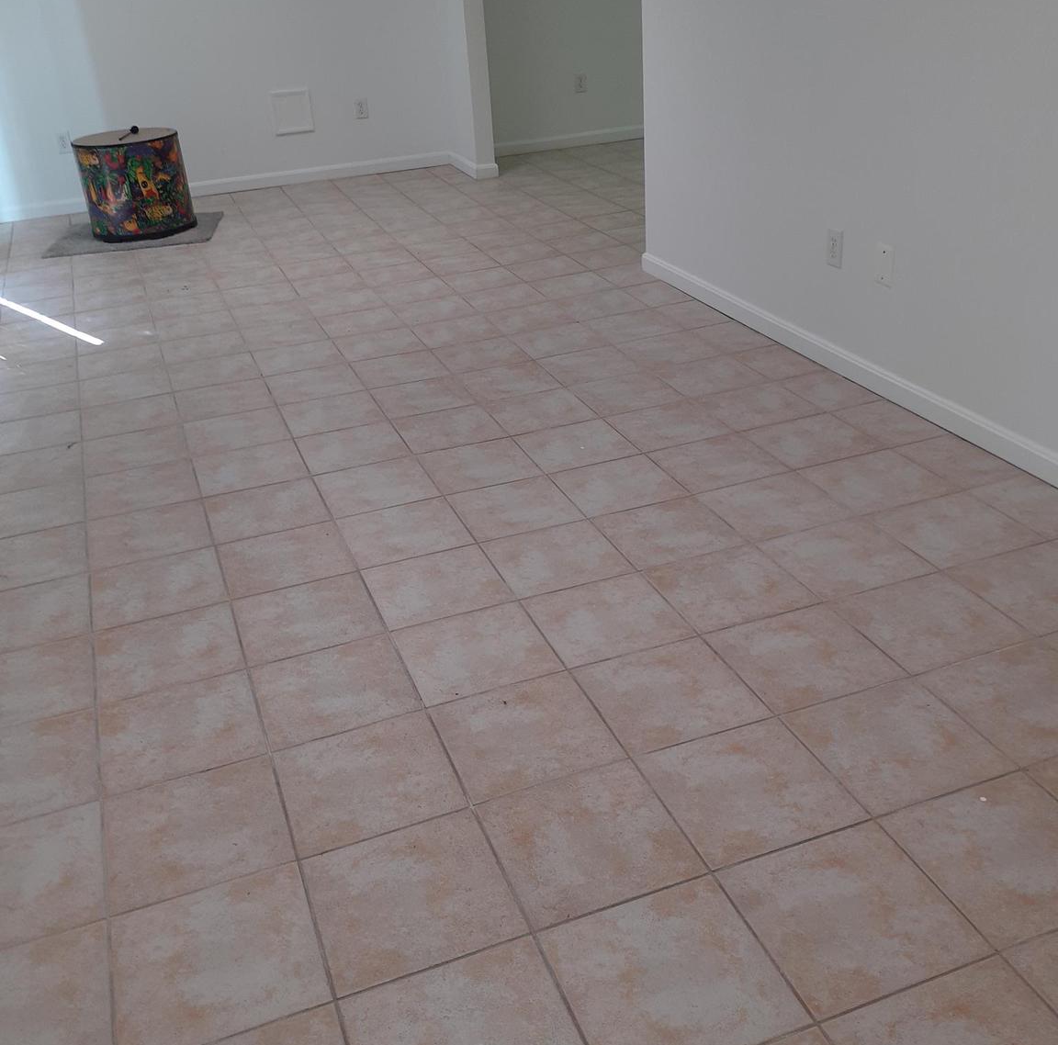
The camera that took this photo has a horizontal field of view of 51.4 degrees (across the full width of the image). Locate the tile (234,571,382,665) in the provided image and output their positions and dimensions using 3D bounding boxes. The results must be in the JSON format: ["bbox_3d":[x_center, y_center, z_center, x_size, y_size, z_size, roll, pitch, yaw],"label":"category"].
[{"bbox_3d":[-0.505,0.220,2.509,0.302,0.010,0.297,-13,29,-17],"label":"tile"}]

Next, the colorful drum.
[{"bbox_3d":[-2.162,-1.867,6.043,0.560,0.510,0.560,-13,29,-17],"label":"colorful drum"}]

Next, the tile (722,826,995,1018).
[{"bbox_3d":[0.496,0.607,1.722,0.305,0.010,0.294,-13,30,-17],"label":"tile"}]

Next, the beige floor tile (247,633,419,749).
[{"bbox_3d":[-0.403,0.349,2.278,0.305,0.012,0.302,-13,30,-17],"label":"beige floor tile"}]

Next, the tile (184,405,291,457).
[{"bbox_3d":[-0.953,-0.298,3.593,0.308,0.010,0.305,-13,29,-17],"label":"tile"}]

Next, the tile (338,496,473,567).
[{"bbox_3d":[-0.331,0.028,2.875,0.305,0.010,0.294,-13,30,-17],"label":"tile"}]

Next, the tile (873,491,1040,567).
[{"bbox_3d":[1.044,0.020,2.740,0.305,0.010,0.294,-13,30,-17],"label":"tile"}]

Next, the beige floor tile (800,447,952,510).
[{"bbox_3d":[0.933,-0.107,2.974,0.305,0.012,0.302,-13,30,-17],"label":"beige floor tile"}]

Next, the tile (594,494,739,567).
[{"bbox_3d":[0.356,0.024,2.795,0.305,0.012,0.302,-13,30,-17],"label":"tile"}]

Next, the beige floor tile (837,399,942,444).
[{"bbox_3d":[1.101,-0.301,3.356,0.258,0.010,0.305,-13,29,-17],"label":"beige floor tile"}]

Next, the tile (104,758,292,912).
[{"bbox_3d":[-0.580,0.539,1.923,0.302,0.010,0.297,-13,29,-17],"label":"tile"}]

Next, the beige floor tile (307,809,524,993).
[{"bbox_3d":[-0.190,0.607,1.778,0.305,0.012,0.302,-13,30,-17],"label":"beige floor tile"}]

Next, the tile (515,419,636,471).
[{"bbox_3d":[0.138,-0.237,3.349,0.308,0.010,0.305,-13,29,-17],"label":"tile"}]

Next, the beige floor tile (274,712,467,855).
[{"bbox_3d":[-0.296,0.478,2.028,0.305,0.012,0.302,-13,30,-17],"label":"beige floor tile"}]

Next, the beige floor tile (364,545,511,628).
[{"bbox_3d":[-0.221,0.155,2.617,0.305,0.012,0.302,-13,30,-17],"label":"beige floor tile"}]

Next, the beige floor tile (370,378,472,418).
[{"bbox_3d":[-0.370,-0.431,3.772,0.308,0.010,0.305,-13,29,-17],"label":"beige floor tile"}]

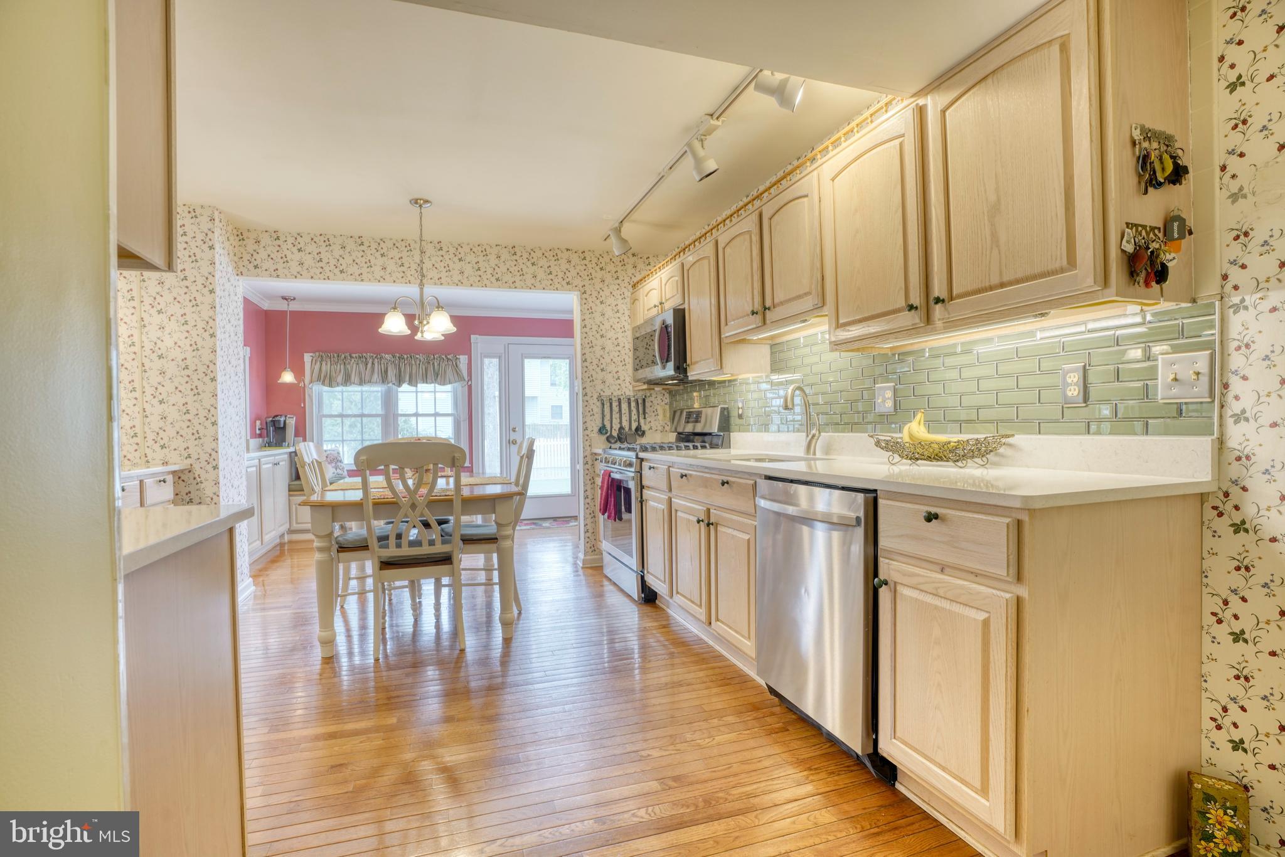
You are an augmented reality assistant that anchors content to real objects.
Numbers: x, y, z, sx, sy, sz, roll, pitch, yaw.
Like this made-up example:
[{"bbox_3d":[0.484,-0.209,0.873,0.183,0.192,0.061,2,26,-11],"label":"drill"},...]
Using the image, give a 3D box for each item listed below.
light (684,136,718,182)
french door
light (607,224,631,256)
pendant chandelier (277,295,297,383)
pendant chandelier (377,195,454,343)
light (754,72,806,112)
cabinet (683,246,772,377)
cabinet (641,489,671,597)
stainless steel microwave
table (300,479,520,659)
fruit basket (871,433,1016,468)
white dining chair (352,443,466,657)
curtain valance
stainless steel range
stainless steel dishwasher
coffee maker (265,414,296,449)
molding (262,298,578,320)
[{"bbox_3d":[0.280,-1.255,2.658,0.150,0.190,0.120,-1,0,-26],"label":"light"},{"bbox_3d":[-1.330,0.004,6.736,1.280,2.110,0.120,-1,0,-17],"label":"french door"},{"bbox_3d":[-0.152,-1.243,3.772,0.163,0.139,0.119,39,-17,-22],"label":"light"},{"bbox_3d":[-3.492,-0.863,5.636,0.195,0.830,0.195,-1,0,-20],"label":"pendant chandelier"},{"bbox_3d":[-1.326,-0.937,3.370,0.460,0.850,0.440,-1,0,-20],"label":"pendant chandelier"},{"bbox_3d":[0.504,-1.233,2.093,0.163,0.124,0.119,20,1,4],"label":"light"},{"bbox_3d":[0.497,-0.689,3.389,0.340,0.740,0.460,-1,0,-20],"label":"cabinet"},{"bbox_3d":[0.315,0.649,3.348,0.495,0.574,0.436,-1,0,-19],"label":"cabinet"},{"bbox_3d":[0.248,-0.554,3.996,0.390,0.420,0.770,-1,0,-20],"label":"stainless steel microwave"},{"bbox_3d":[-1.297,0.703,3.393,1.010,0.743,1.435,-1,0,-19],"label":"table"},{"bbox_3d":[1.034,0.080,2.001,0.450,0.110,0.230,-1,0,40],"label":"fruit basket"},{"bbox_3d":[-1.189,0.582,2.972,0.490,1.010,0.550,-1,0,-20],"label":"white dining chair"},{"bbox_3d":[-2.710,-0.616,6.142,1.554,0.342,0.129,-1,0,-19],"label":"curtain valance"},{"bbox_3d":[0.145,0.462,3.913,0.733,1.188,0.752,-1,0,-19],"label":"stainless steel range"},{"bbox_3d":[0.789,0.623,1.975,0.624,0.866,0.589,-1,0,-19],"label":"stainless steel dishwasher"},{"bbox_3d":[-3.543,0.045,5.573,0.277,0.317,0.247,-1,0,44],"label":"coffee maker"},{"bbox_3d":[-2.288,-1.323,6.354,3.350,0.130,0.110,-1,0,-17],"label":"molding"}]

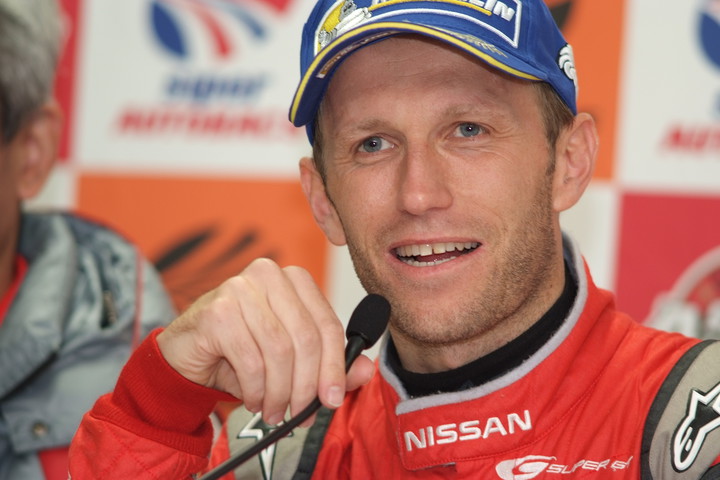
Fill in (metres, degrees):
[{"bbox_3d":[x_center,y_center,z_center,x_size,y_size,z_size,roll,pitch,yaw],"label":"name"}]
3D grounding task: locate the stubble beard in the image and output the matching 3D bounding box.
[{"bbox_3d":[0.058,0.014,3.460,0.138,0.108,0.098,-9,-6,12],"label":"stubble beard"}]

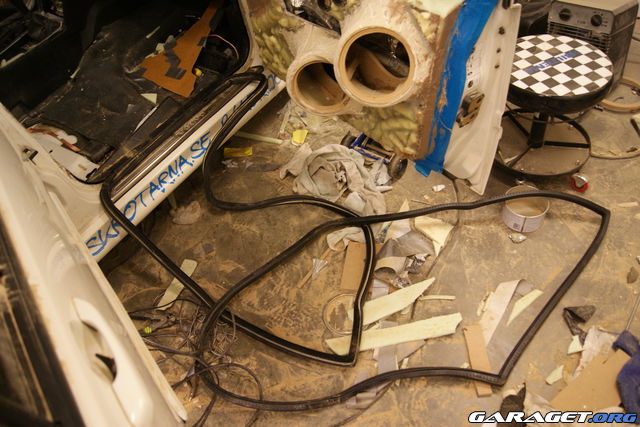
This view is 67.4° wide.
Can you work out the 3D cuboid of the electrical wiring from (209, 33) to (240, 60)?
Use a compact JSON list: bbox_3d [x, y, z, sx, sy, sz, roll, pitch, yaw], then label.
[{"bbox_3d":[-0.450,-0.786,2.260,0.150,0.110,0.120,-21,50,-4],"label":"electrical wiring"}]

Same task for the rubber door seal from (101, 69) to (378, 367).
[{"bbox_3d":[-0.145,-0.034,1.847,1.090,0.350,0.880,29,63,31],"label":"rubber door seal"}]

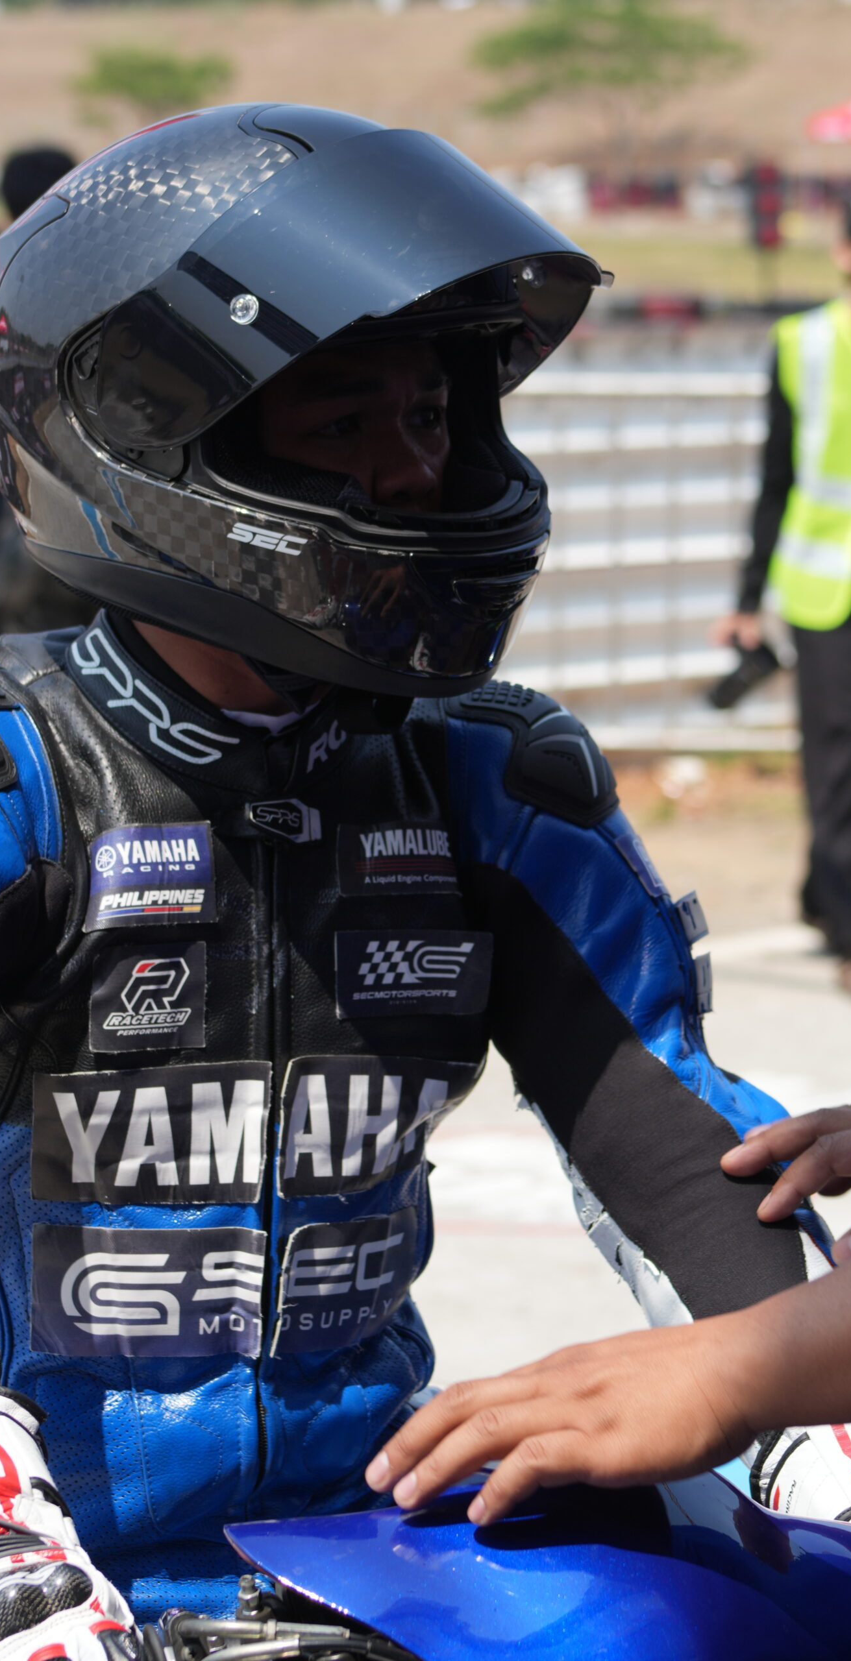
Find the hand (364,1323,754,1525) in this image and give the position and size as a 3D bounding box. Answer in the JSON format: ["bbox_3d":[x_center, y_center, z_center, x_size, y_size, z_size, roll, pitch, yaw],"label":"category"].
[{"bbox_3d":[0.061,0.271,2.350,0.180,0.060,0.090,-15,31,16],"label":"hand"}]

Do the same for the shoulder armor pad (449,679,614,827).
[{"bbox_3d":[0.057,-0.041,2.780,0.090,0.085,0.120,-3,8,-27],"label":"shoulder armor pad"}]

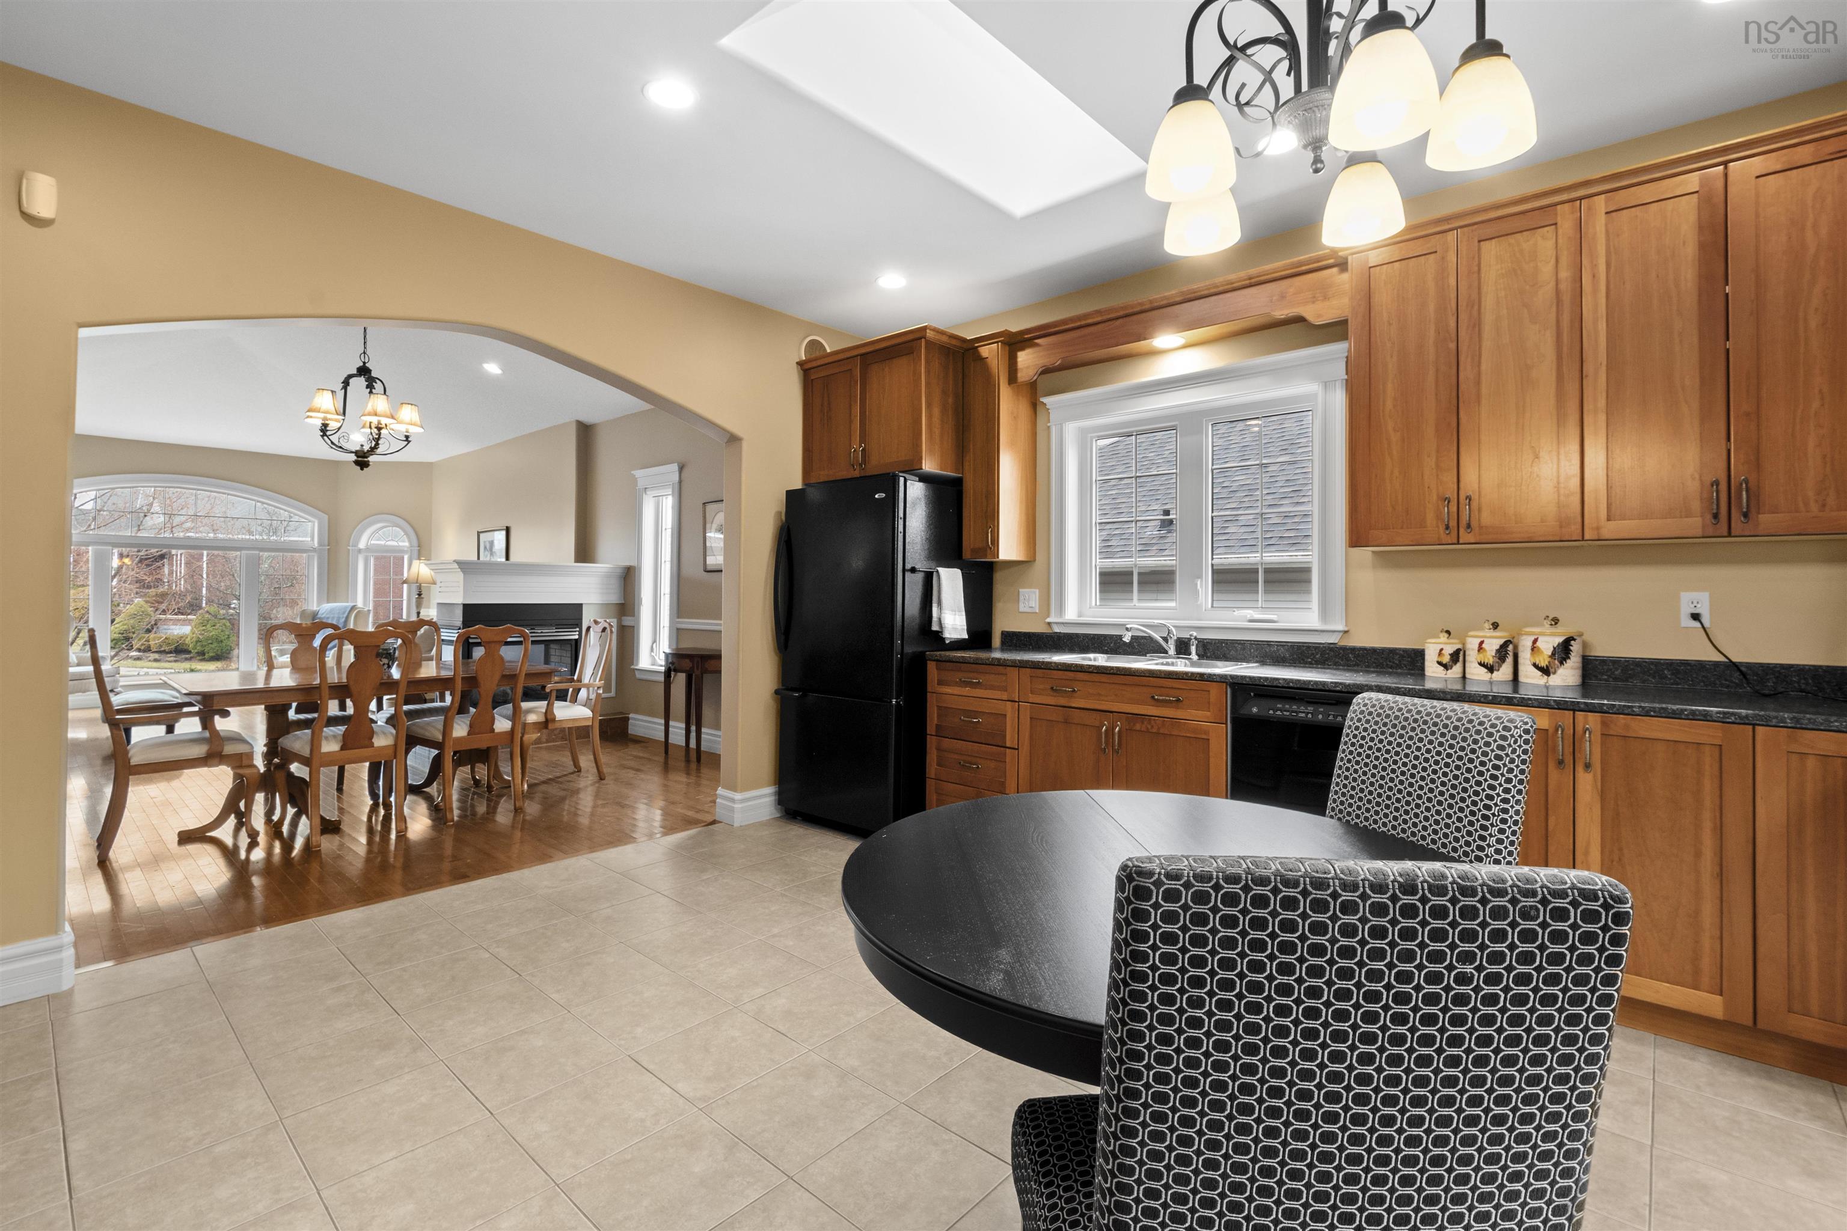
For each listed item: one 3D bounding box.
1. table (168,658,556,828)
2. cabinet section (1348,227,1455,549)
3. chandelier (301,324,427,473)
[{"bbox_3d":[-3.055,0.696,4.303,0.980,0.750,1.640,2,2,42],"label":"table"},{"bbox_3d":[1.785,-0.774,2.826,0.326,1.062,0.330,0,0,41],"label":"cabinet section"},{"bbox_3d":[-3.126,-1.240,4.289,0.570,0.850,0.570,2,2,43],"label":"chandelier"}]

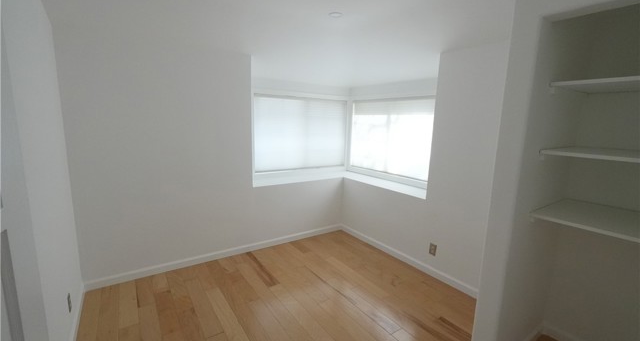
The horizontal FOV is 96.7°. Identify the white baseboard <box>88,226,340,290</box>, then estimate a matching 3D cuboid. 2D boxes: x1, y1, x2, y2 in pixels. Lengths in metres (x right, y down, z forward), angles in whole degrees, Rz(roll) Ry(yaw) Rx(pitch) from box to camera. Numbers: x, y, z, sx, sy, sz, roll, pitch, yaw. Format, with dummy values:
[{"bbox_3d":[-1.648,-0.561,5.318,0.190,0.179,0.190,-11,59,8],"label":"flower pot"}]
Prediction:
[{"bbox_3d":[-0.906,0.946,3.372,2.922,0.090,0.015,-5,11,-34],"label":"white baseboard"}]

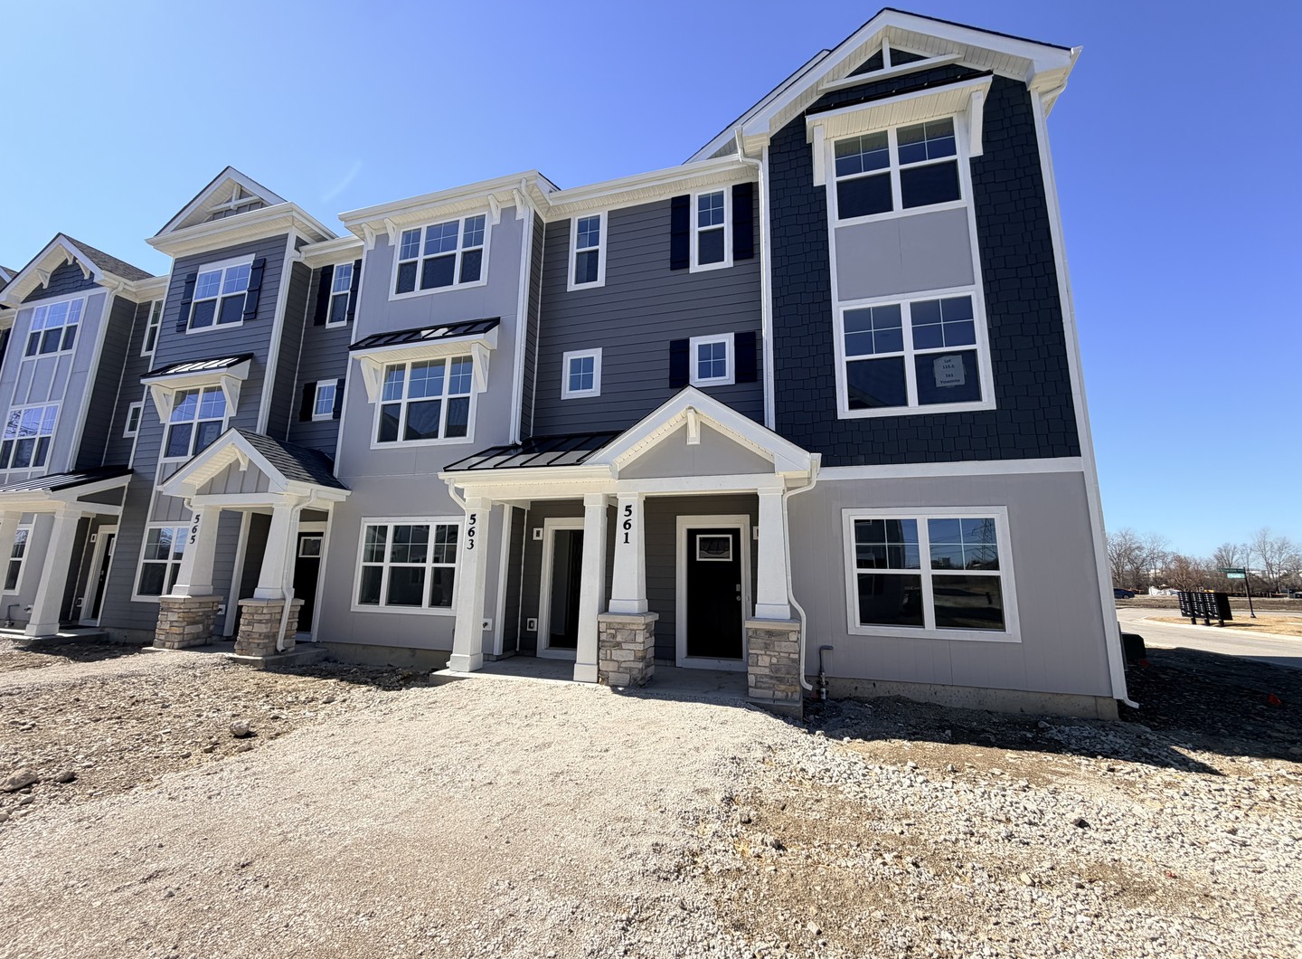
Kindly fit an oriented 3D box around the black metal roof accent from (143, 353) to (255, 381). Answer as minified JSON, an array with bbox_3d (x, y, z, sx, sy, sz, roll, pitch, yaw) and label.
[{"bbox_3d":[-10.162,-2.528,11.765,2.700,0.530,0.500,-2,-11,17],"label":"black metal roof accent"}]

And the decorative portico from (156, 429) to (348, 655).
[{"bbox_3d":[-7.431,1.167,10.029,3.260,3.970,1.750,-2,-11,16],"label":"decorative portico"}]

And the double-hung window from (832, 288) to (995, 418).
[{"bbox_3d":[3.762,-1.836,7.669,2.042,1.871,0.110,-2,-11,17],"label":"double-hung window"}]

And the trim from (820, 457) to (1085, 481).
[{"bbox_3d":[3.894,-0.133,7.266,3.459,0.194,0.050,-2,-11,17],"label":"trim"}]

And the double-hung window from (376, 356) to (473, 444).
[{"bbox_3d":[-4.295,-1.514,10.073,2.125,1.689,0.100,-2,-11,17],"label":"double-hung window"}]

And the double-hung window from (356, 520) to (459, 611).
[{"bbox_3d":[-4.391,1.558,9.567,2.160,1.560,0.100,-2,-11,16],"label":"double-hung window"}]

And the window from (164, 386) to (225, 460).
[{"bbox_3d":[-10.164,-1.305,11.831,1.776,1.681,0.100,-2,-11,17],"label":"window"}]

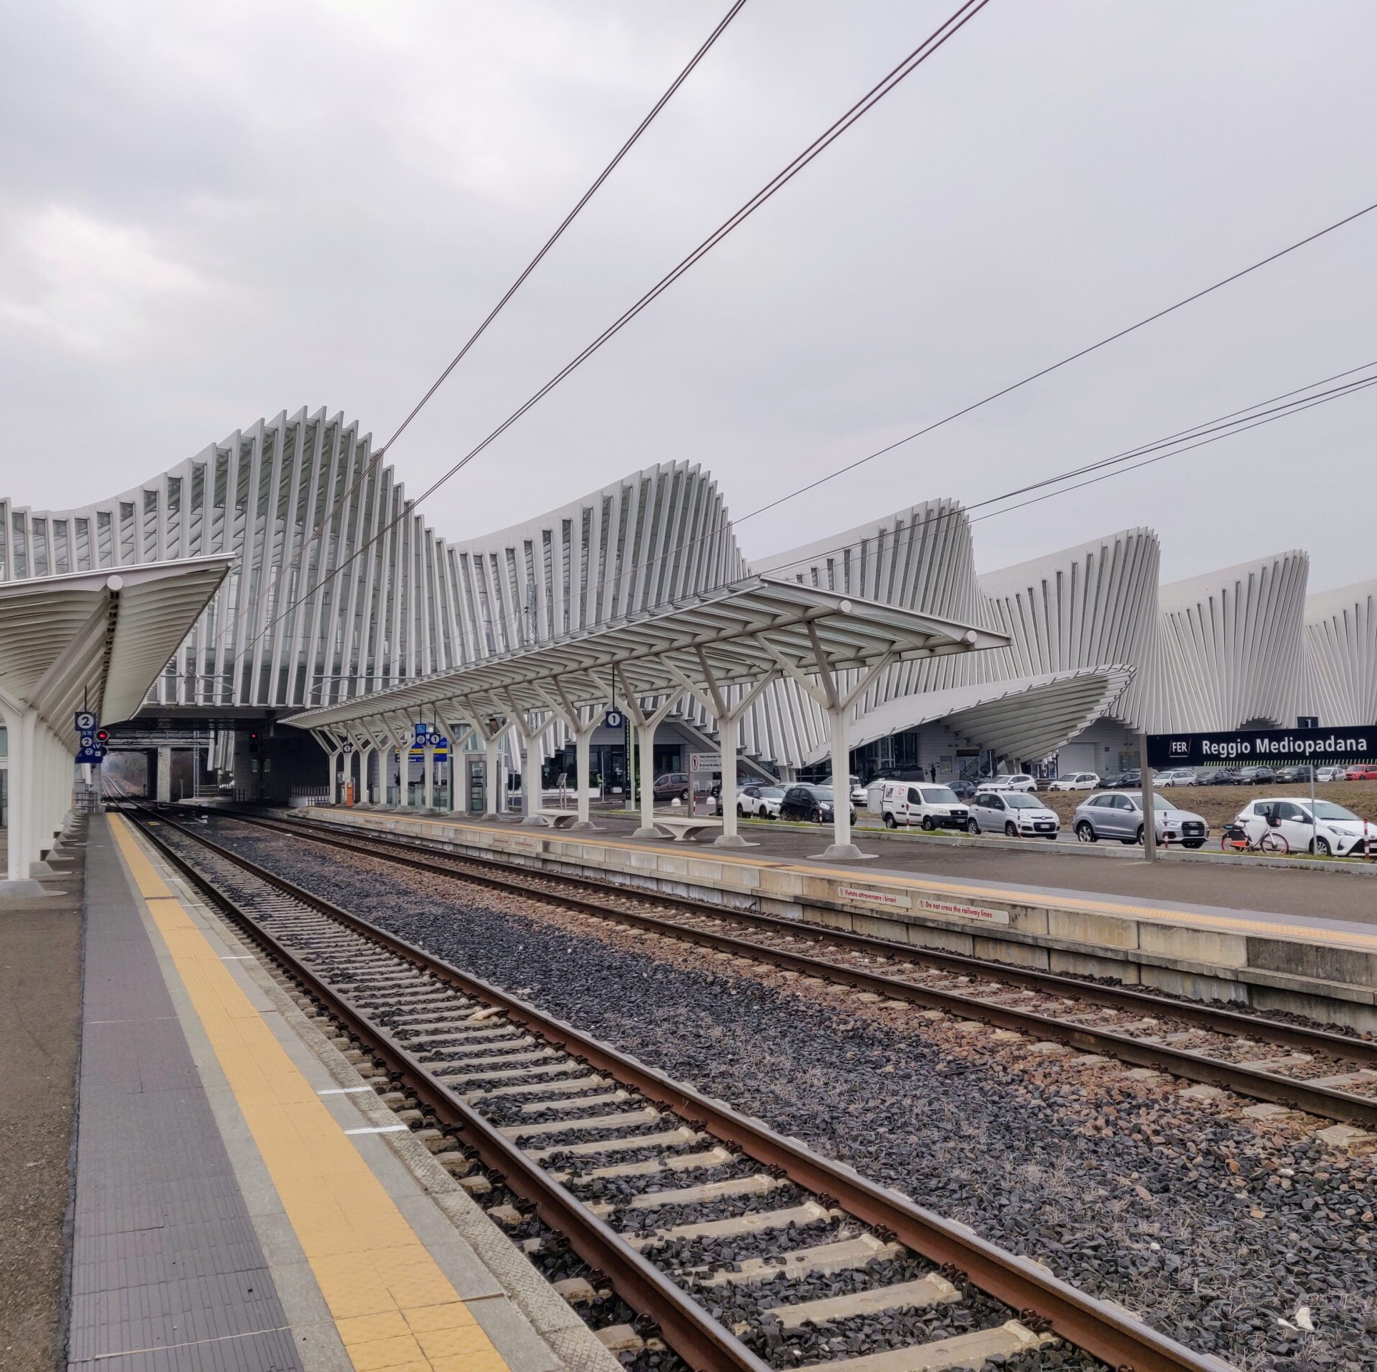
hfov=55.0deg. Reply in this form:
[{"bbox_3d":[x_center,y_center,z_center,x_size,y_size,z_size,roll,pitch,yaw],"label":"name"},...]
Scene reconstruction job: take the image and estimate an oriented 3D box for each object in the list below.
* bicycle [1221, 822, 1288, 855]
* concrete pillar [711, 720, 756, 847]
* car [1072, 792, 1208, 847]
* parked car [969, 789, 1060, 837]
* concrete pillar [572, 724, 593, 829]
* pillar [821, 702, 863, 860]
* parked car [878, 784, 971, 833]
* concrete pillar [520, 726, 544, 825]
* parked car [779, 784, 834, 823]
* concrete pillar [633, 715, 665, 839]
[{"bbox_3d":[13.082,3.422,30.500,0.580,1.150,1.680,1,-4,-32],"label":"bicycle"},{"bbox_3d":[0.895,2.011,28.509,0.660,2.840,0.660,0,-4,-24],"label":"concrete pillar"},{"bbox_3d":[13.140,3.914,38.552,1.861,1.600,4.388,1,-4,-23],"label":"car"},{"bbox_3d":[10.932,4.363,44.603,1.673,1.550,3.653,0,-4,-21],"label":"parked car"},{"bbox_3d":[-2.934,2.542,36.994,0.550,2.950,0.550,0,-4,-24],"label":"concrete pillar"},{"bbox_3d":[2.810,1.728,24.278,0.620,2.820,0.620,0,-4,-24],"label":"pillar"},{"bbox_3d":[9.162,4.650,50.745,1.752,1.820,4.253,1,-4,-23],"label":"parked car"},{"bbox_3d":[-4.844,2.838,41.278,0.570,2.950,0.570,0,-4,-24],"label":"concrete pillar"},{"bbox_3d":[5.217,4.802,53.532,1.750,1.520,3.950,0,-4,-23],"label":"parked car"},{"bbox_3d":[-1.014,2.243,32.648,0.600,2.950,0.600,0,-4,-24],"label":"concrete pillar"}]

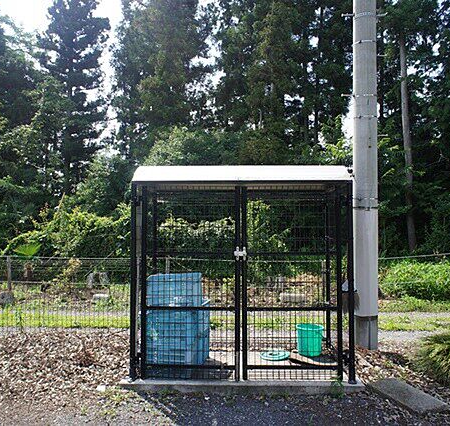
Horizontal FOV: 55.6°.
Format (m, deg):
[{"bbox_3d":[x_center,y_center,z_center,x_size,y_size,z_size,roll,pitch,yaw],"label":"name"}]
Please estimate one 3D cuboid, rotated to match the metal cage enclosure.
[{"bbox_3d":[0.170,0.500,4.100,1.910,1.890,1.000,0,-1,2],"label":"metal cage enclosure"}]

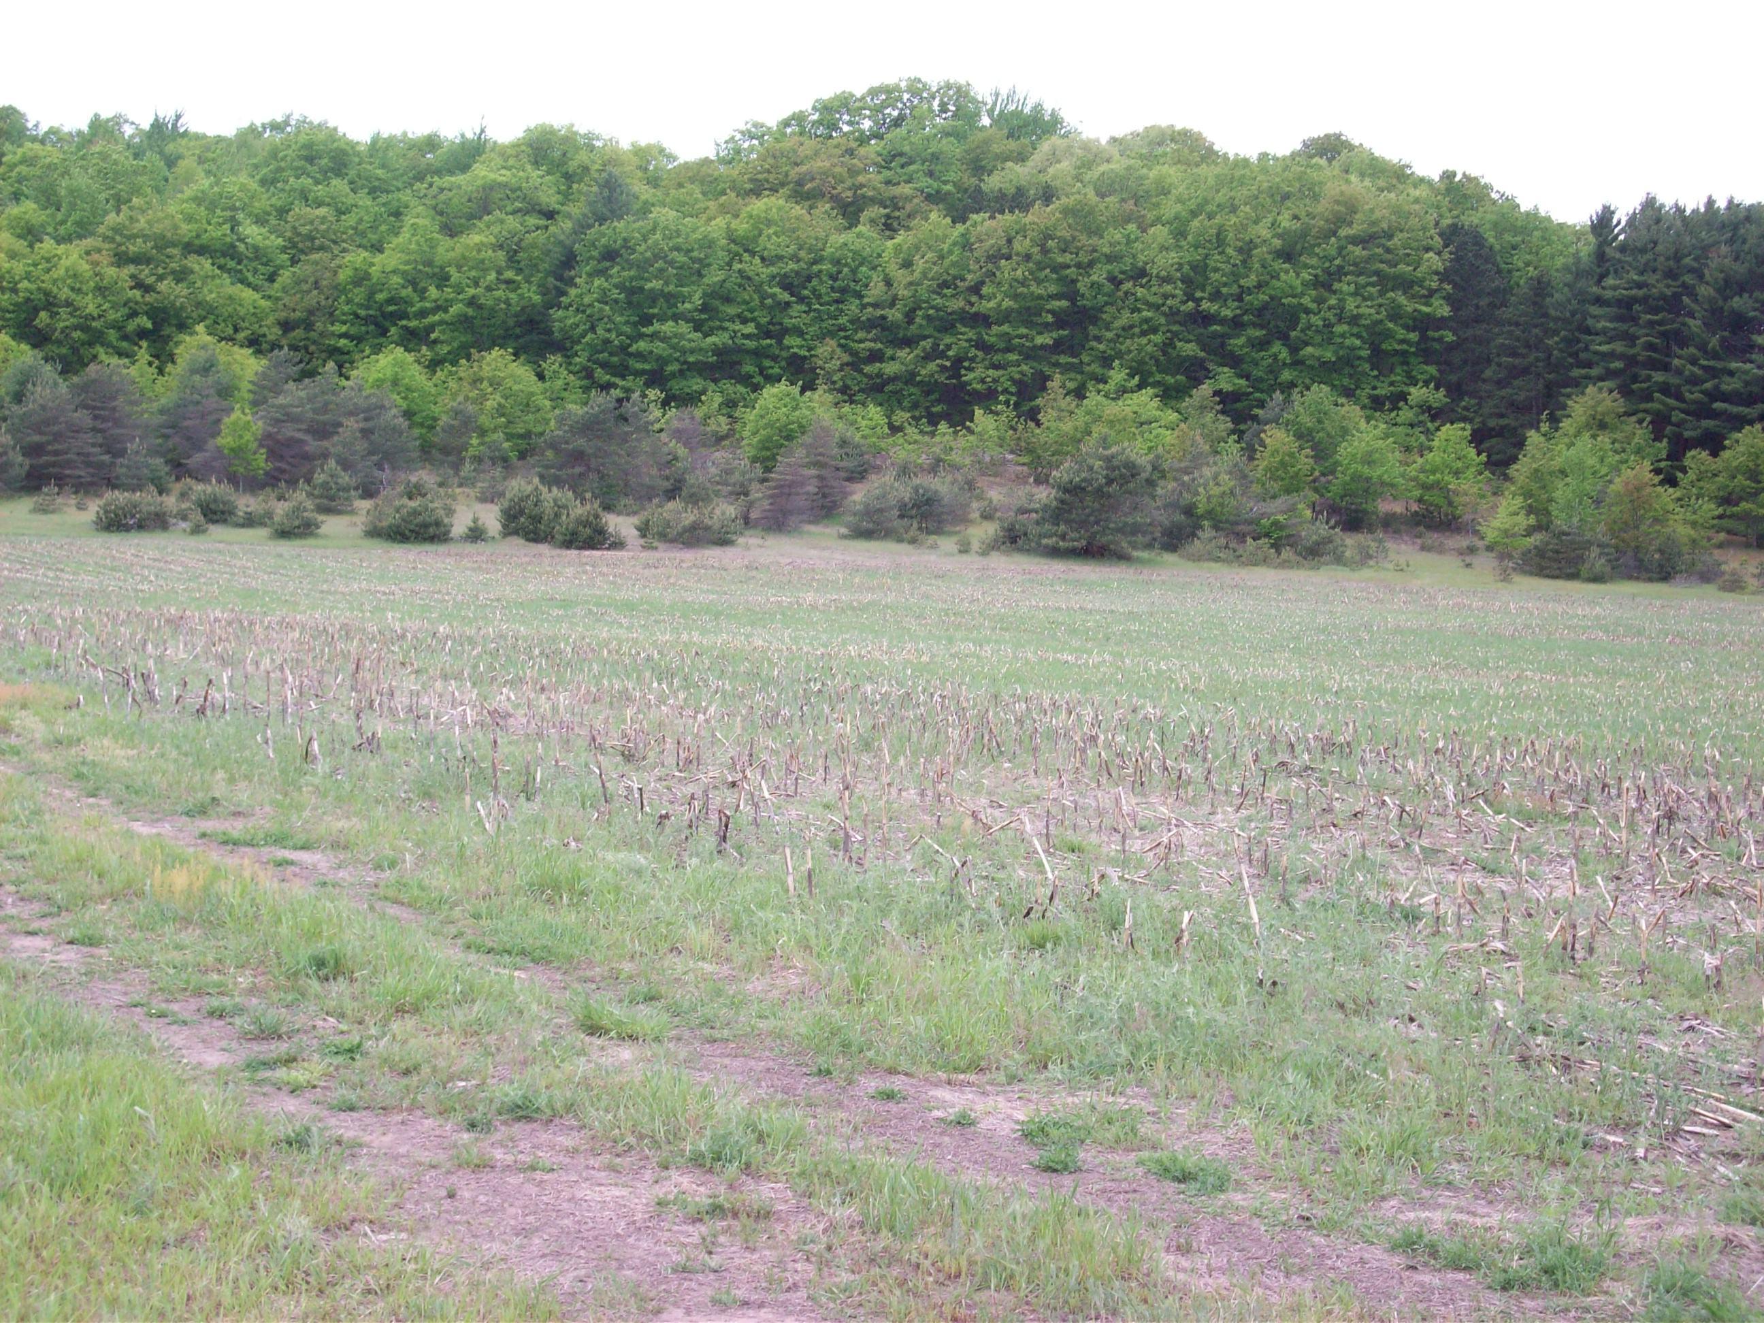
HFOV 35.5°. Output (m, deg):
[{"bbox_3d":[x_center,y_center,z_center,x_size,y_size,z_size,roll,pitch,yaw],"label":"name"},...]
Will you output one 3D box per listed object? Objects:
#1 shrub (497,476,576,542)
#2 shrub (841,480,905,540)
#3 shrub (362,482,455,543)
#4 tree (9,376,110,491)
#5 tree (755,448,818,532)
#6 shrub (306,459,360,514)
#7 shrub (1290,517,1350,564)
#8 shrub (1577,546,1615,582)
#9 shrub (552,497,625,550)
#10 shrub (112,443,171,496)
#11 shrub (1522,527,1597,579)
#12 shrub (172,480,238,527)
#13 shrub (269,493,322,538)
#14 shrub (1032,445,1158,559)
[{"bbox_3d":[-8.108,-3.569,64.500,1.786,1.504,1.712,0,4,0],"label":"shrub"},{"bbox_3d":[-0.264,-4.442,81.000,1.829,1.749,1.682,0,2,0],"label":"shrub"},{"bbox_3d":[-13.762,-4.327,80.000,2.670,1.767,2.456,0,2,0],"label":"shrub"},{"bbox_3d":[-27.483,-7.602,92.000,3.341,3.748,3.074,0,2,0],"label":"tree"},{"bbox_3d":[-2.453,-4.462,71.000,1.690,2.138,1.620,0,4,0],"label":"tree"},{"bbox_3d":[-17.141,-5.491,86.000,1.646,1.688,1.514,0,2,0],"label":"shrub"},{"bbox_3d":[8.586,-2.380,54.000,1.154,0.918,1.107,0,4,0],"label":"shrub"},{"bbox_3d":[18.937,-2.577,73.000,0.967,1.003,0.890,0,2,0],"label":"shrub"},{"bbox_3d":[-6.629,-3.105,62.000,1.626,1.175,1.559,0,4,0],"label":"shrub"},{"bbox_3d":[-21.245,-5.480,79.000,1.650,1.535,1.582,0,4,0],"label":"shrub"},{"bbox_3d":[18.480,-2.948,75.000,2.024,1.399,1.863,0,2,0],"label":"shrub"},{"bbox_3d":[-20.634,-4.838,84.000,1.979,1.360,1.821,0,2,0],"label":"shrub"},{"bbox_3d":[-14.899,-3.698,70.000,1.326,1.156,1.271,0,4,0],"label":"shrub"},{"bbox_3d":[4.502,-3.369,58.000,2.564,2.339,2.458,0,4,0],"label":"shrub"}]

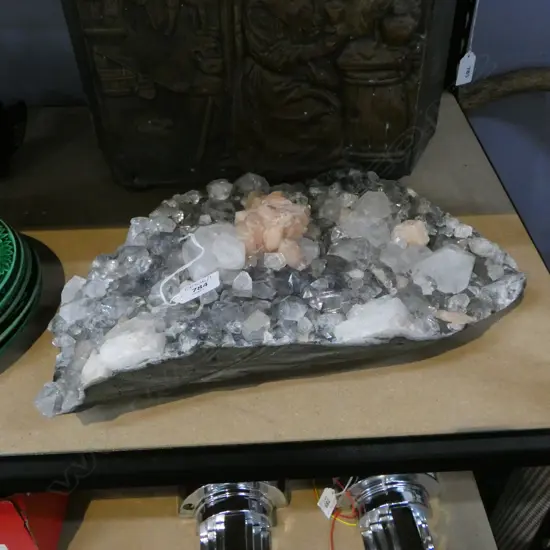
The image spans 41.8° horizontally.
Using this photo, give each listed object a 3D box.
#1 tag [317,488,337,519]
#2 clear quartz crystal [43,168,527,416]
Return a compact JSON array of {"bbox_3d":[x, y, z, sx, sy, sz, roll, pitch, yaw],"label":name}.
[{"bbox_3d":[0.065,0.271,0.860,0.001,0.043,0.022,-17,50,-37],"label":"tag"},{"bbox_3d":[0.007,-0.007,0.617,0.388,0.086,0.220,-7,39,-6],"label":"clear quartz crystal"}]

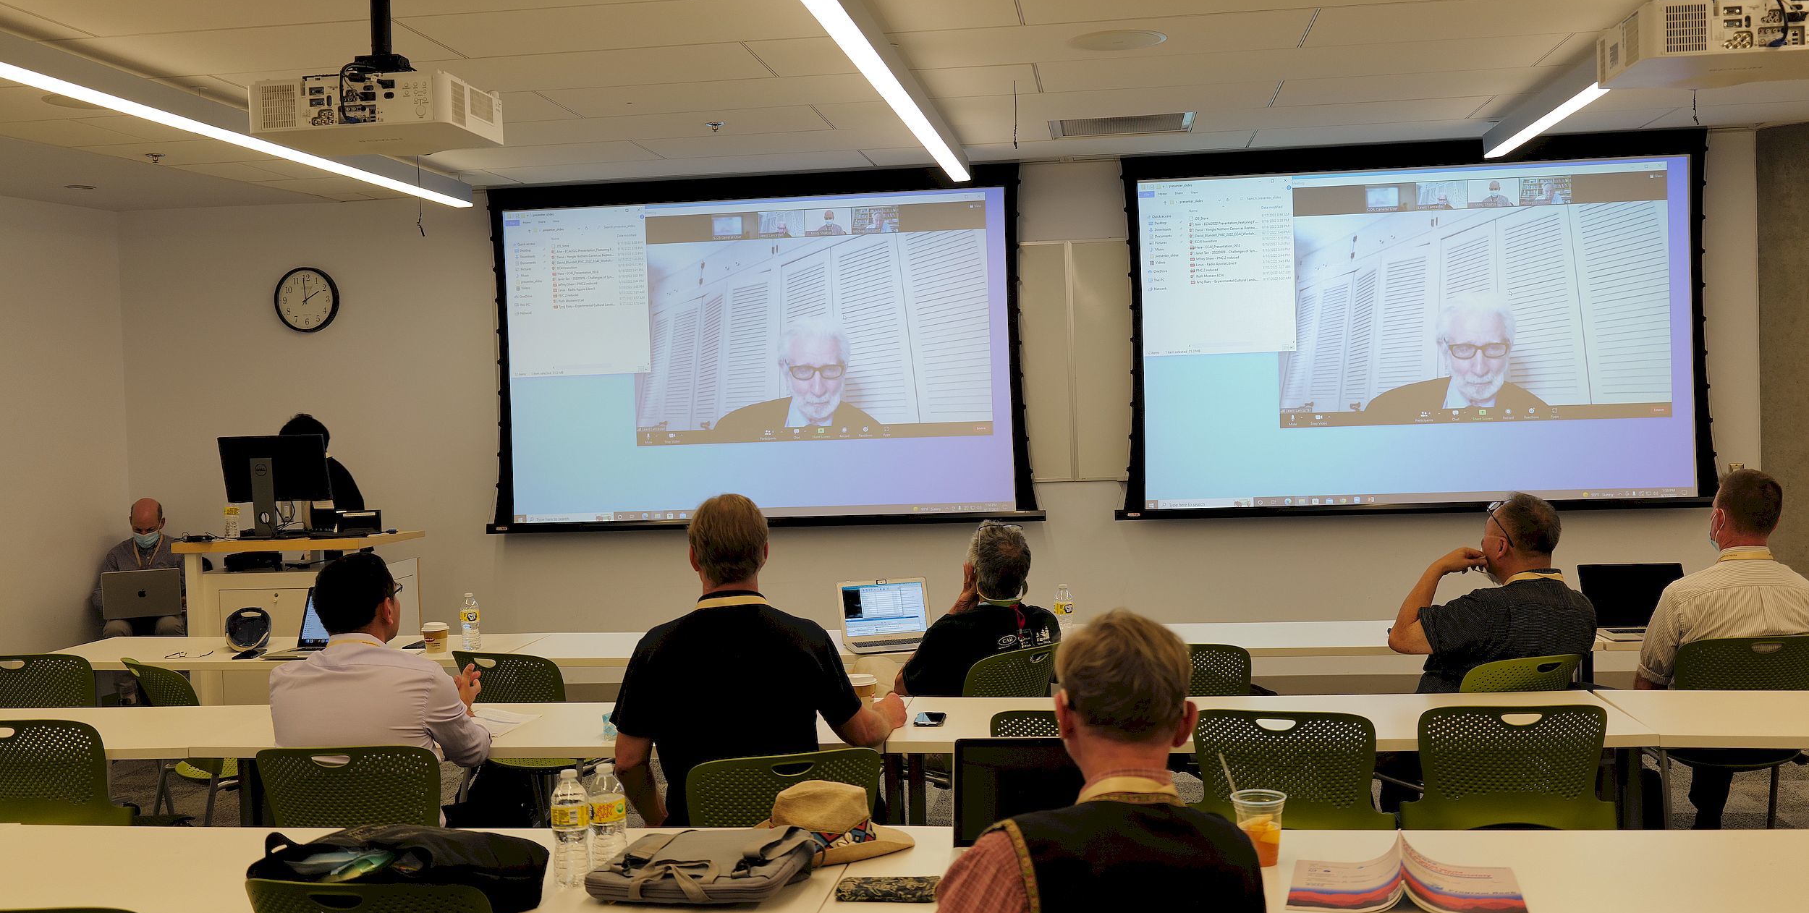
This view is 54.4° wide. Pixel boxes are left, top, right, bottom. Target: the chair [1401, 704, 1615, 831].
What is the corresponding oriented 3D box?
[{"bbox_3d":[1.472,0.985,4.366,0.530,0.820,0.540,-2,2,7],"label":"chair"}]

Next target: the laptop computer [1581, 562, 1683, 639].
[{"bbox_3d":[2.440,0.474,5.766,0.348,0.220,0.330,-2,2,7],"label":"laptop computer"}]

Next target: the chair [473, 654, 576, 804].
[{"bbox_3d":[-1.153,1.019,5.683,0.520,0.830,0.560,-1,2,33],"label":"chair"}]

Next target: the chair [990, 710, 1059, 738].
[{"bbox_3d":[0.467,1.005,4.425,0.520,0.830,0.560,-2,2,5],"label":"chair"}]

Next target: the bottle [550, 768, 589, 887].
[{"bbox_3d":[-0.594,0.657,3.120,0.066,0.203,0.066,-2,2,7],"label":"bottle"}]

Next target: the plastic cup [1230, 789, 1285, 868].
[{"bbox_3d":[0.625,0.658,3.108,0.098,0.120,0.098,-2,2,7],"label":"plastic cup"}]

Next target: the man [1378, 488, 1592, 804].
[{"bbox_3d":[1.544,0.741,4.973,0.620,1.265,0.770,-3,2,-36],"label":"man"}]

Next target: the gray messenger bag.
[{"bbox_3d":[-0.343,0.723,3.107,0.350,0.070,0.315,-1,2,12],"label":"gray messenger bag"}]

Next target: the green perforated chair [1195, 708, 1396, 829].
[{"bbox_3d":[0.971,0.992,4.301,0.520,0.830,0.560,-1,2,23],"label":"green perforated chair"}]

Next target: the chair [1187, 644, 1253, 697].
[{"bbox_3d":[0.848,0.967,5.546,0.570,0.820,0.550,-2,2,7],"label":"chair"}]

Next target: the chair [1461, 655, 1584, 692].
[{"bbox_3d":[1.619,0.950,4.961,0.520,0.830,0.560,-3,2,-25],"label":"chair"}]

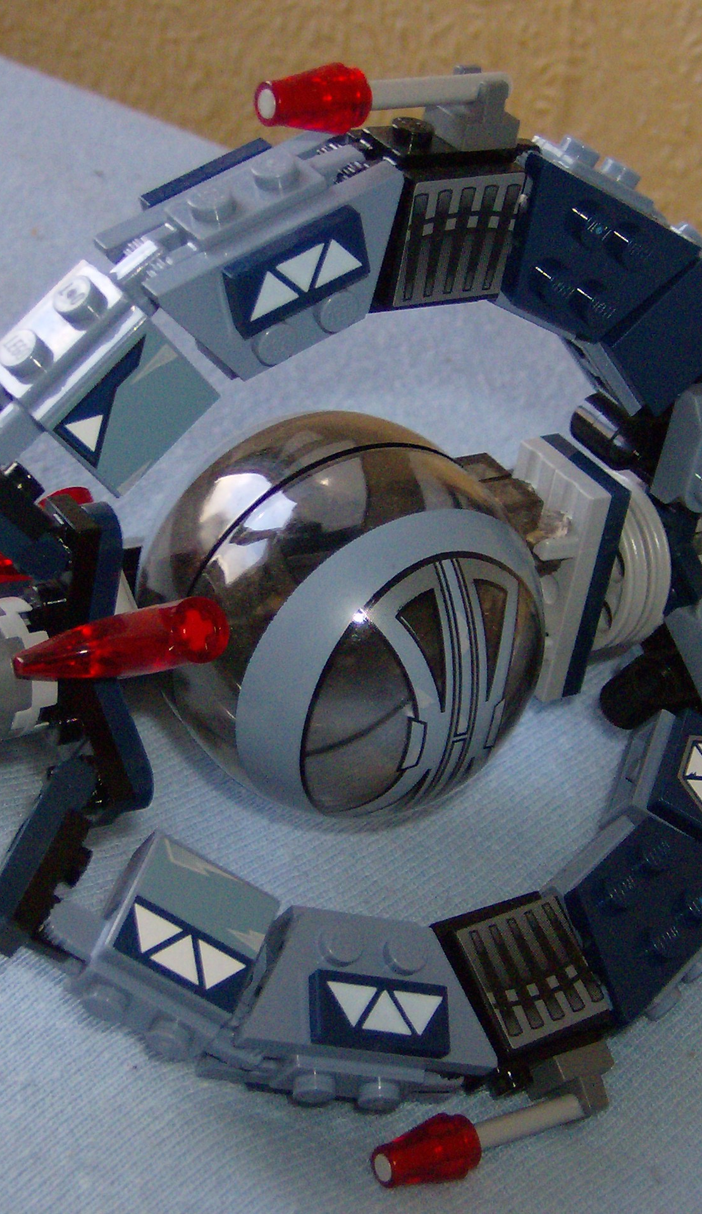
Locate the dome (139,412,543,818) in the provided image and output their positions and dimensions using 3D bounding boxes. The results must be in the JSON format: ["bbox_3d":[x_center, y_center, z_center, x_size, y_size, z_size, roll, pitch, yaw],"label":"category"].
[{"bbox_3d":[-0.001,0.001,0.266,0.049,0.049,0.049,5,35,-3],"label":"dome"}]

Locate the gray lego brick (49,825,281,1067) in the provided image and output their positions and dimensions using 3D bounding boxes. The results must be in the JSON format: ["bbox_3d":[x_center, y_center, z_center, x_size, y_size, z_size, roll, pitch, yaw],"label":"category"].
[{"bbox_3d":[-0.022,0.038,0.239,0.019,0.014,0.019,31,52,-11],"label":"gray lego brick"}]

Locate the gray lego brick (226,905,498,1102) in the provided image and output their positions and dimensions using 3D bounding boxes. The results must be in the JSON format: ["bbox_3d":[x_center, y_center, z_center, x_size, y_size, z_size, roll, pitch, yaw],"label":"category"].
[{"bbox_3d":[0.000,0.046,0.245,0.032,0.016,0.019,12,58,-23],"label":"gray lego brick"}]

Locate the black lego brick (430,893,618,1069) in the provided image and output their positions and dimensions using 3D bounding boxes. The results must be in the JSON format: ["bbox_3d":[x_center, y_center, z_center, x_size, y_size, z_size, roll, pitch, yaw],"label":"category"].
[{"bbox_3d":[0.019,0.046,0.256,0.016,0.013,0.018,-12,70,-34],"label":"black lego brick"}]

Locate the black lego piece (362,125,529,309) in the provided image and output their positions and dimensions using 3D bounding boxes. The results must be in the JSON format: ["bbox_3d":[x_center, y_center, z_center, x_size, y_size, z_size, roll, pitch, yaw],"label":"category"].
[{"bbox_3d":[0.009,-0.044,0.243,0.017,0.019,0.013,-12,39,-32],"label":"black lego piece"}]

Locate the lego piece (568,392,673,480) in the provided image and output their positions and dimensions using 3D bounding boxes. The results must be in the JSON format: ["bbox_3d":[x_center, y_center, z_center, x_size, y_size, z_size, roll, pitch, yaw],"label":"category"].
[{"bbox_3d":[0.035,-0.023,0.283,0.014,0.008,0.008,28,13,-48],"label":"lego piece"}]

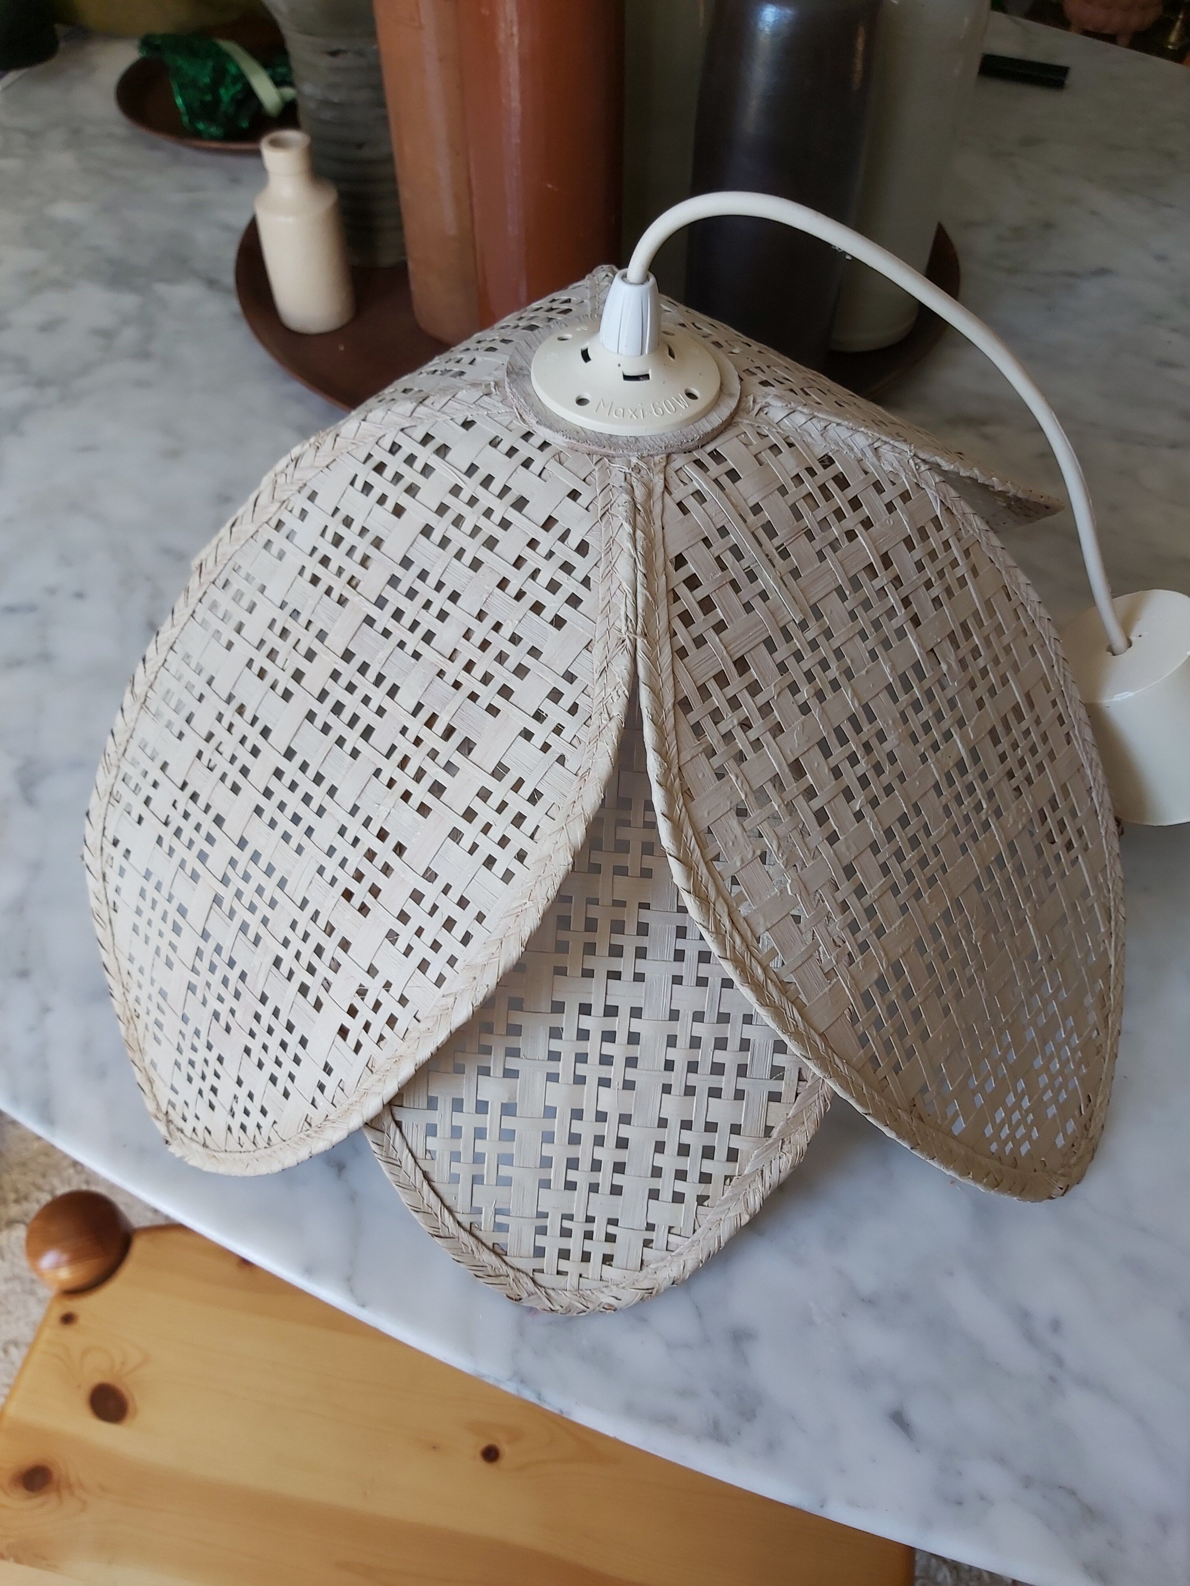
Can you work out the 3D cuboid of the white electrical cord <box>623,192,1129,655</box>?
[{"bbox_3d":[0.109,-0.116,0.408,0.200,0.175,0.030,3,51,3],"label":"white electrical cord"}]

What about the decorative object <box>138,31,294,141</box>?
[{"bbox_3d":[-0.279,-0.524,0.887,0.135,0.050,0.100,0,51,0],"label":"decorative object"}]

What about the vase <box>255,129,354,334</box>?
[{"bbox_3d":[-0.170,-0.325,0.691,0.047,0.101,0.047,0,51,0],"label":"vase"}]

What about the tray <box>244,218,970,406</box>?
[{"bbox_3d":[-0.003,-0.347,0.773,0.456,0.020,0.456,0,51,0],"label":"tray"}]

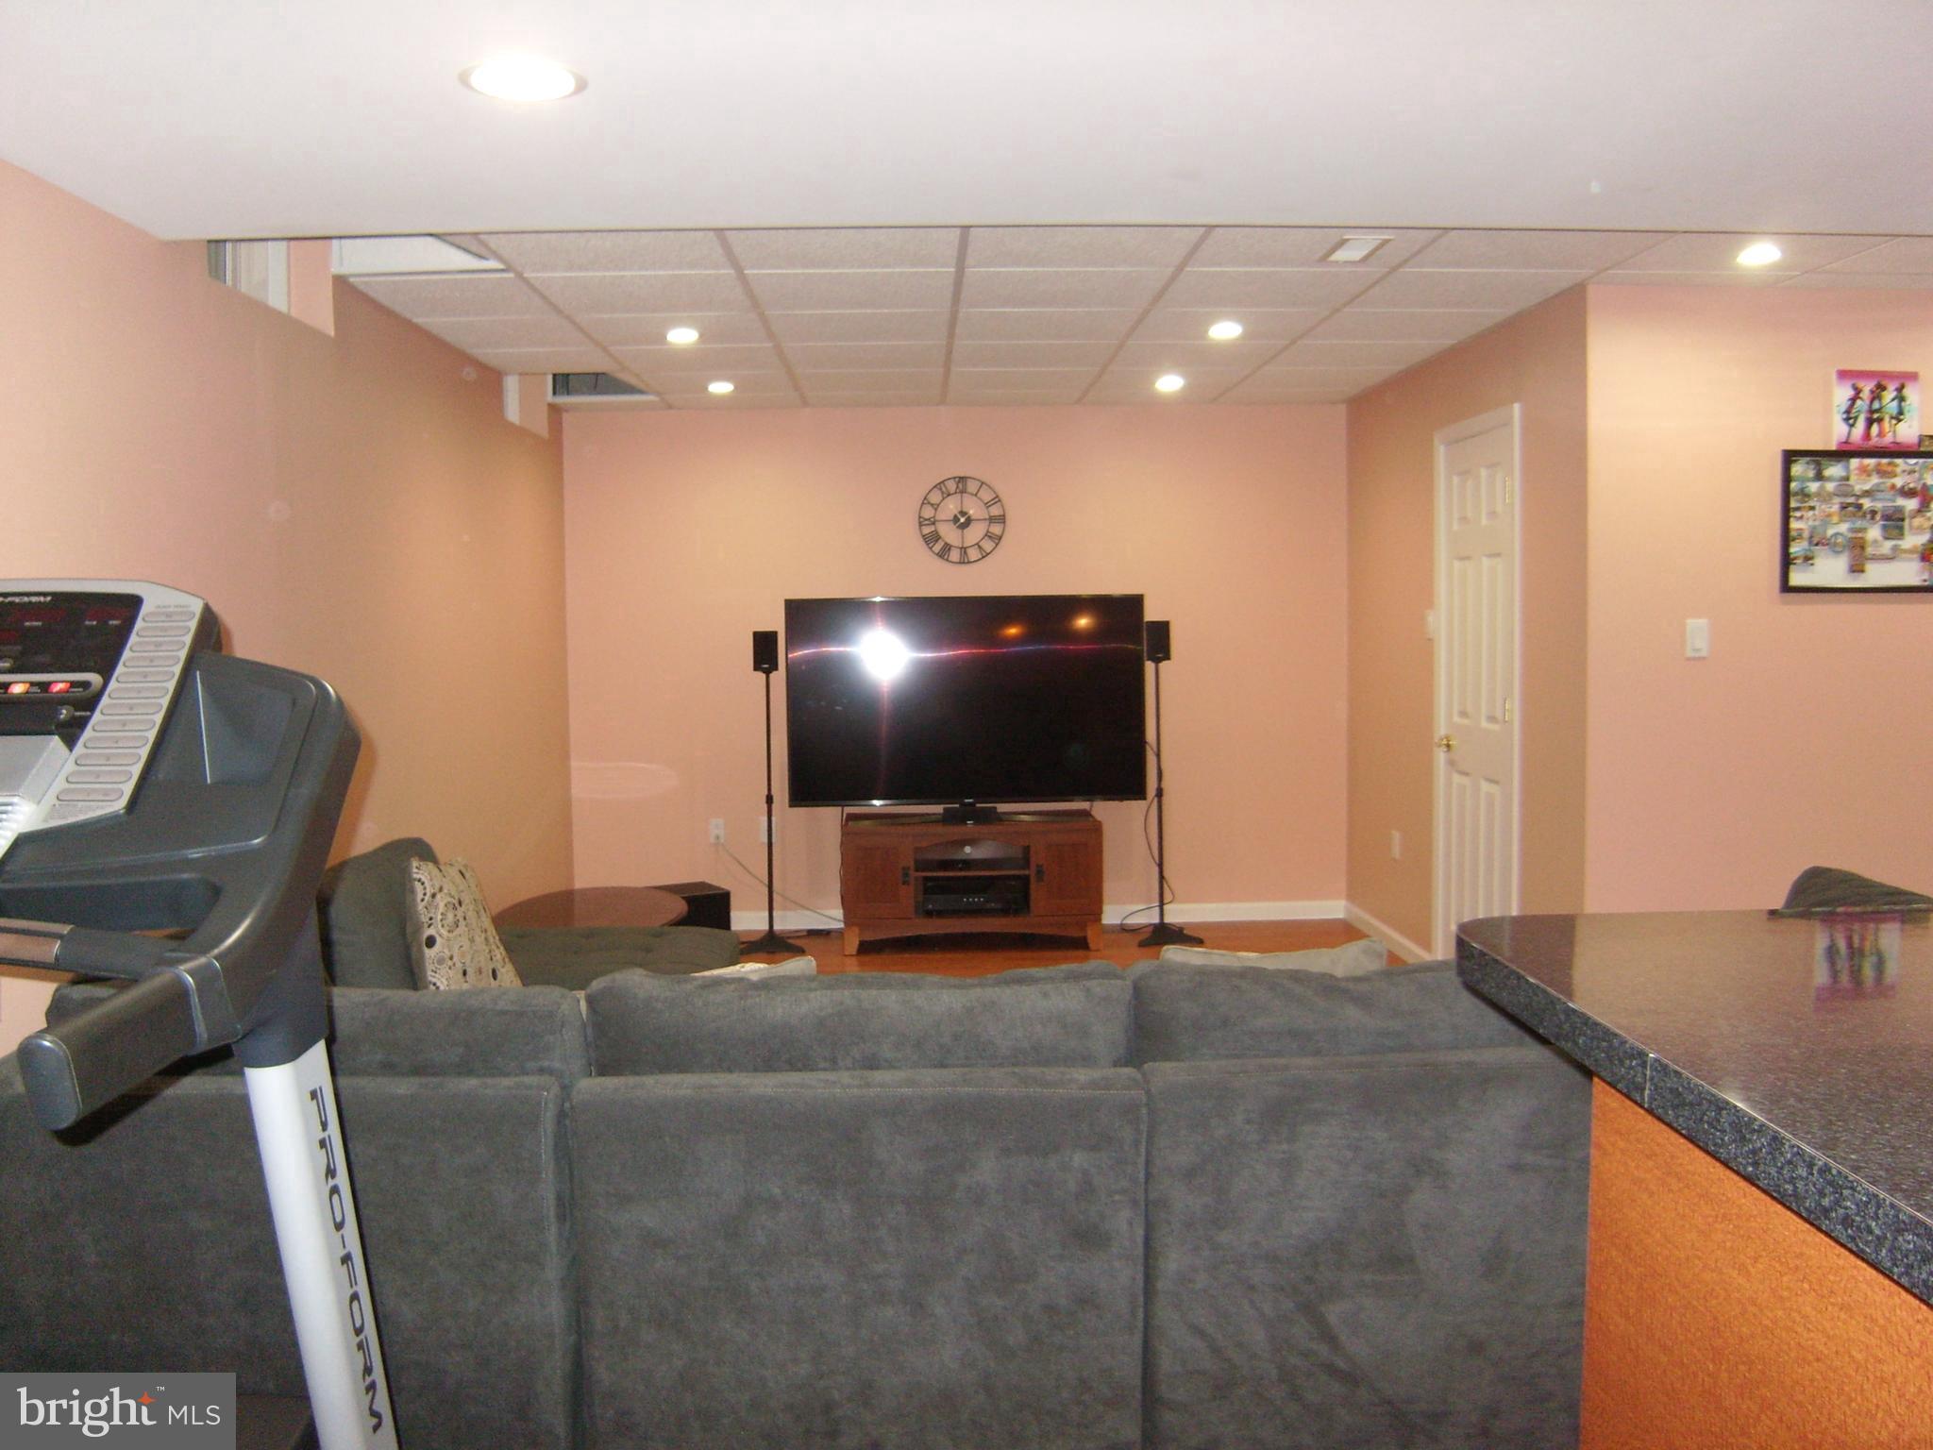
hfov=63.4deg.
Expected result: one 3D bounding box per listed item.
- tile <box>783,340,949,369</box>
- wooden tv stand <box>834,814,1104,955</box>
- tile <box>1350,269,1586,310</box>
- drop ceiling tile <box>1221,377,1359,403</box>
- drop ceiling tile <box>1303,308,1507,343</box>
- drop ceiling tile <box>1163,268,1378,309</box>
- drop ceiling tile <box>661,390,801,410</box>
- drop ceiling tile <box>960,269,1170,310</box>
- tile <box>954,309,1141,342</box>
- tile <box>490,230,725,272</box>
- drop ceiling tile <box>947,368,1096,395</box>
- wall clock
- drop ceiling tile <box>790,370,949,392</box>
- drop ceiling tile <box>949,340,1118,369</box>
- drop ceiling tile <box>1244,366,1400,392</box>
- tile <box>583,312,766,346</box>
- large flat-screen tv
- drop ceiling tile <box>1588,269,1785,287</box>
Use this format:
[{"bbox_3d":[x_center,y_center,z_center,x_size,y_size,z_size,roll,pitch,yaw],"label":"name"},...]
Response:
[{"bbox_3d":[-0.363,-1.353,5.768,0.600,0.020,0.600,-1,4,-2],"label":"tile"},{"bbox_3d":[0.022,0.676,6.809,1.087,0.548,0.440,-1,4,-2],"label":"wooden tv stand"},{"bbox_3d":[1.470,-1.294,4.652,0.605,0.020,0.605,-1,4,-2],"label":"tile"},{"bbox_3d":[1.407,-1.458,6.895,0.585,0.020,0.375,-1,4,-2],"label":"drop ceiling tile"},{"bbox_3d":[1.449,-1.346,5.234,0.560,0.020,0.600,-1,4,-2],"label":"drop ceiling tile"},{"bbox_3d":[0.882,-1.293,4.620,0.600,0.020,0.598,-1,4,-2],"label":"drop ceiling tile"},{"bbox_3d":[-1.012,-1.442,6.945,0.605,0.020,0.500,-1,4,-2],"label":"drop ceiling tile"},{"bbox_3d":[0.279,-1.286,4.598,0.600,0.020,0.598,-1,4,-2],"label":"drop ceiling tile"},{"bbox_3d":[0.258,-1.334,5.213,0.605,0.020,0.605,-1,4,-2],"label":"tile"},{"bbox_3d":[-0.911,-1.222,3.979,0.600,0.020,0.600,-1,4,-2],"label":"tile"},{"bbox_3d":[0.219,-1.423,6.429,0.605,0.020,0.605,-1,4,-2],"label":"drop ceiling tile"},{"bbox_3d":[-0.021,-0.936,7.137,0.400,0.400,0.030,-1,4,-2],"label":"wall clock"},{"bbox_3d":[-0.388,-1.413,6.410,0.605,0.020,0.605,-1,4,-2],"label":"drop ceiling tile"},{"bbox_3d":[0.239,-1.373,5.813,0.600,0.020,0.598,-1,4,-2],"label":"drop ceiling tile"},{"bbox_3d":[1.427,-1.431,6.465,0.600,0.020,0.598,-1,4,-2],"label":"drop ceiling tile"},{"bbox_3d":[-0.950,-1.306,5.168,0.600,0.020,0.598,-1,4,-2],"label":"tile"},{"bbox_3d":[0.001,-0.103,6.860,1.565,0.920,0.070,-1,4,-2],"label":"large flat-screen tv"},{"bbox_3d":[2.073,-1.284,4.468,0.600,0.020,0.166,-1,4,-2],"label":"drop ceiling tile"}]

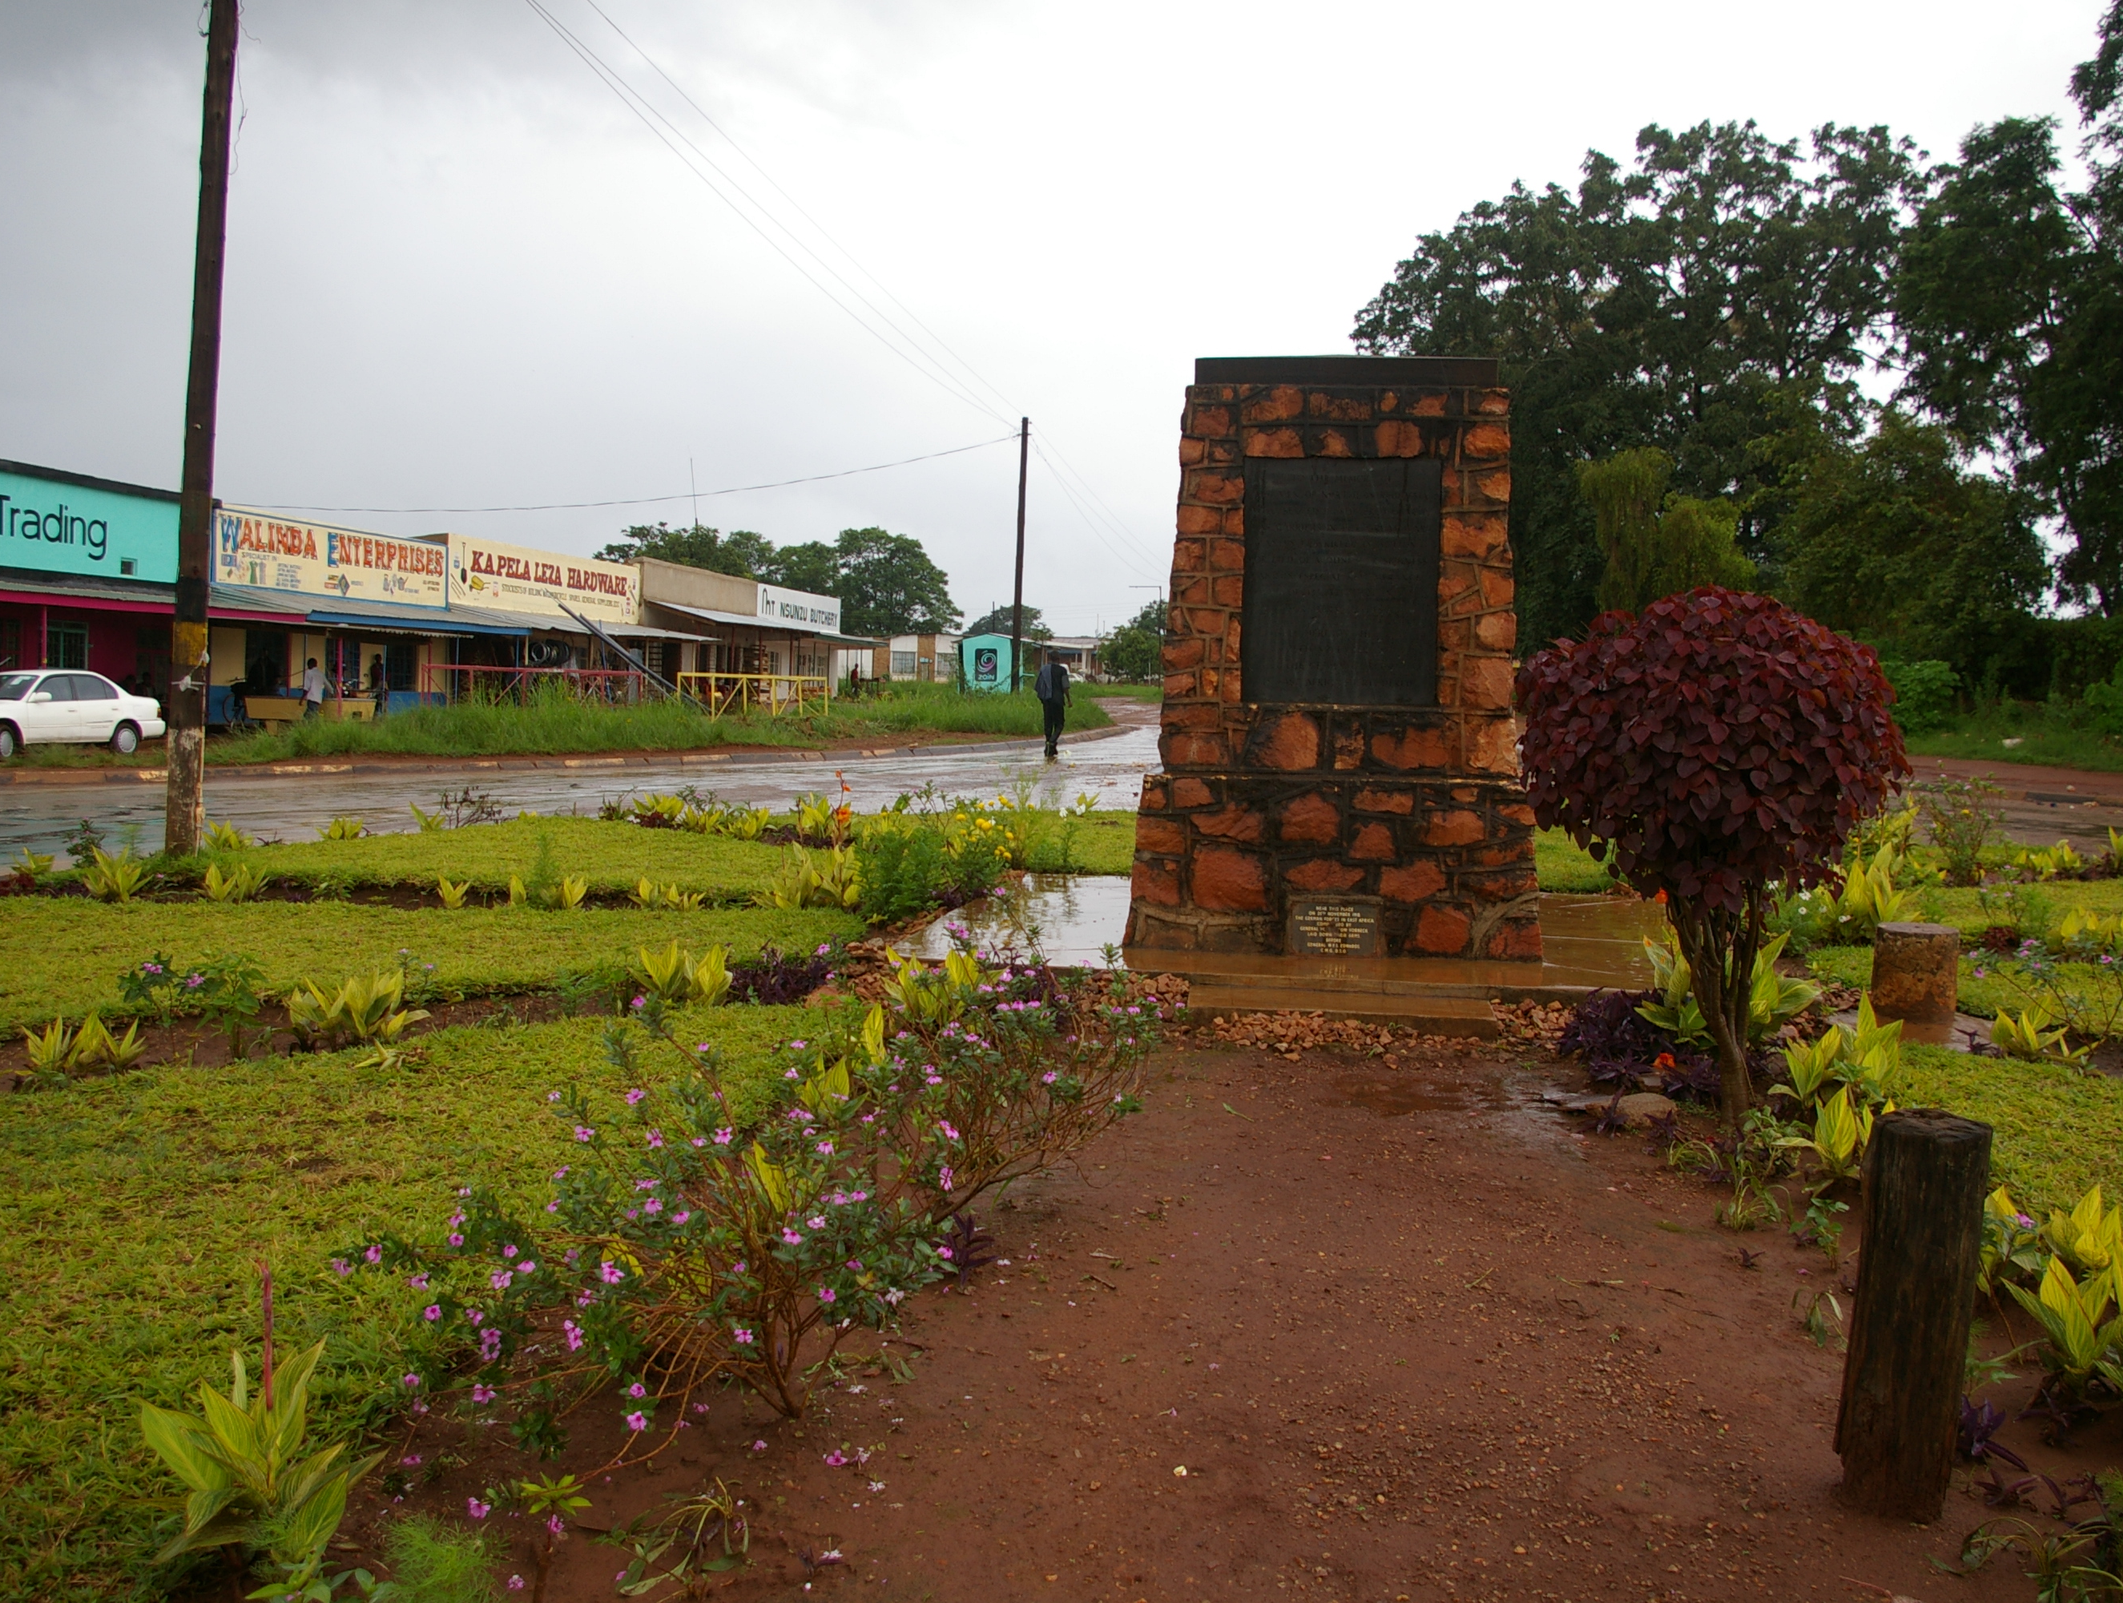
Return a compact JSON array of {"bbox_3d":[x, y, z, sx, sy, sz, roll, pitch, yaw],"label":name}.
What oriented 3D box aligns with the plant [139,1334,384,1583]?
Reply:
[{"bbox_3d":[-1.414,1.154,3.191,0.424,0.373,0.403,0,4,-24],"label":"plant"}]

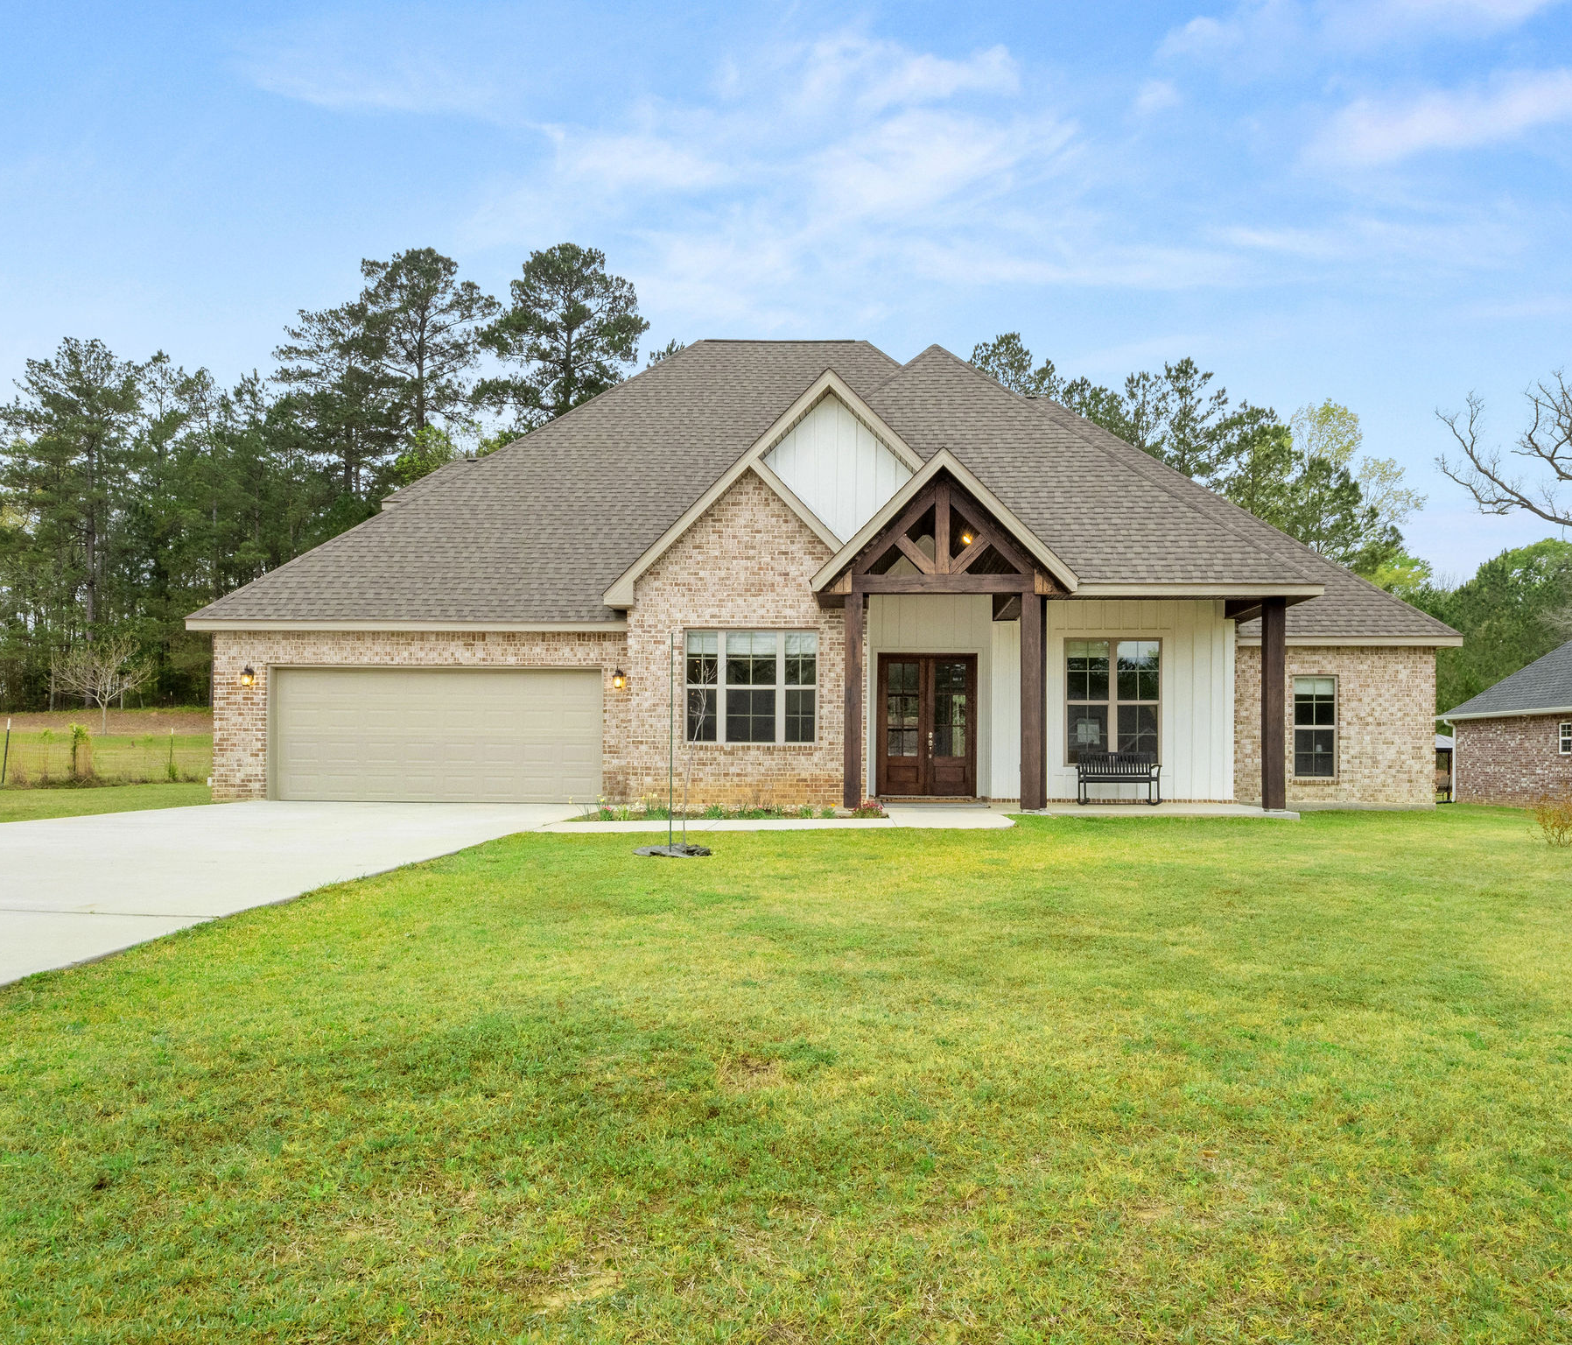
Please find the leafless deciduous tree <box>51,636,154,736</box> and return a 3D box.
[{"bbox_3d":[-28.260,0.520,38.500,3.600,4.100,3.600,0,-2,0],"label":"leafless deciduous tree"}]

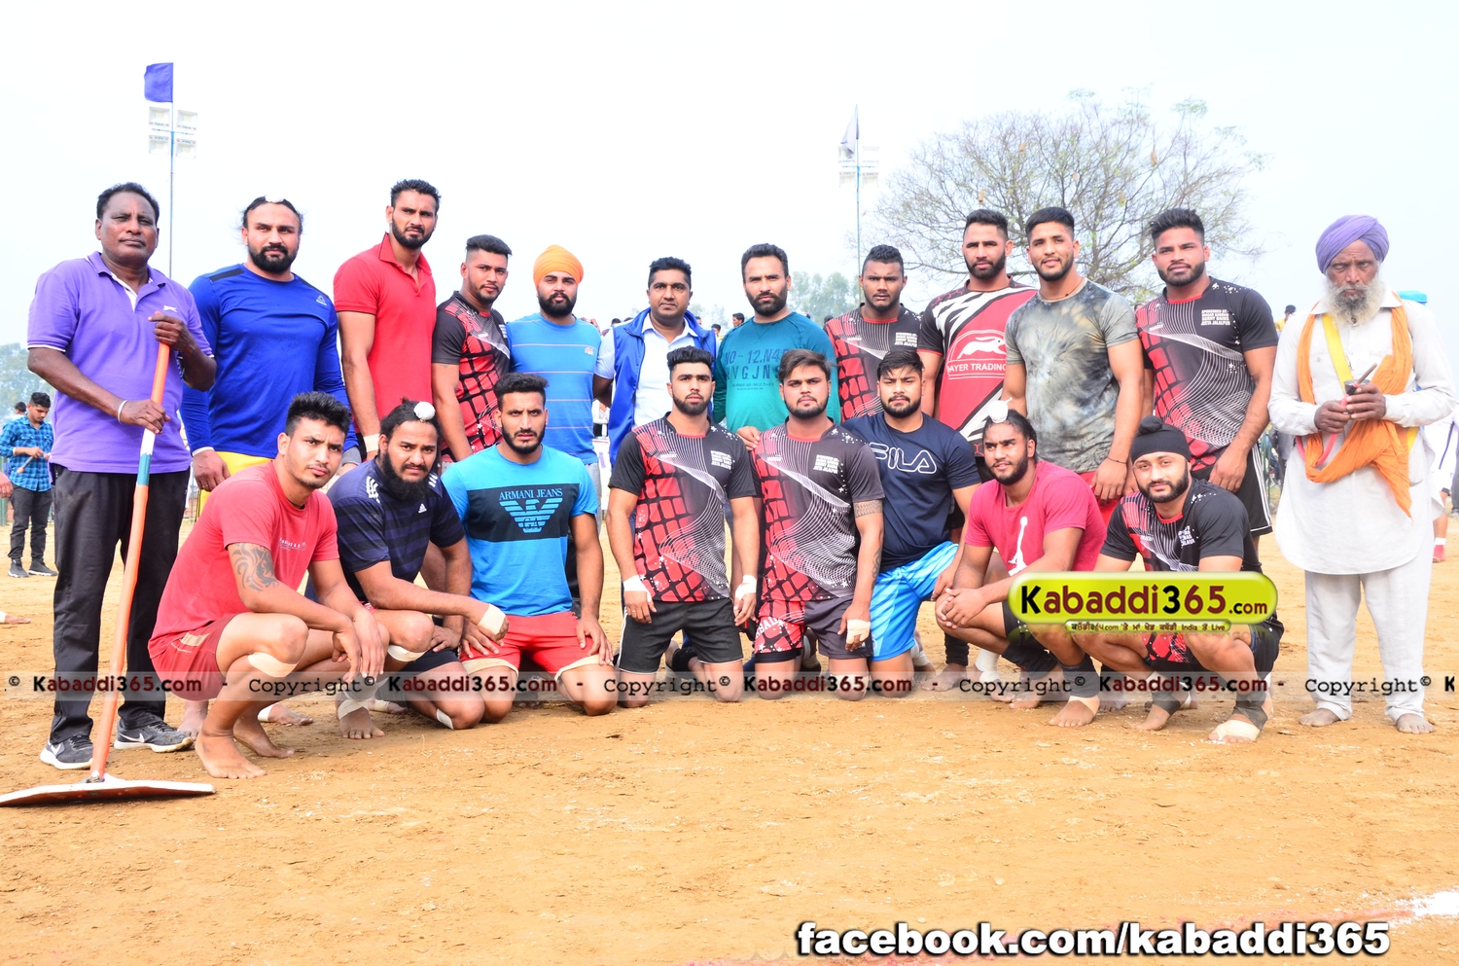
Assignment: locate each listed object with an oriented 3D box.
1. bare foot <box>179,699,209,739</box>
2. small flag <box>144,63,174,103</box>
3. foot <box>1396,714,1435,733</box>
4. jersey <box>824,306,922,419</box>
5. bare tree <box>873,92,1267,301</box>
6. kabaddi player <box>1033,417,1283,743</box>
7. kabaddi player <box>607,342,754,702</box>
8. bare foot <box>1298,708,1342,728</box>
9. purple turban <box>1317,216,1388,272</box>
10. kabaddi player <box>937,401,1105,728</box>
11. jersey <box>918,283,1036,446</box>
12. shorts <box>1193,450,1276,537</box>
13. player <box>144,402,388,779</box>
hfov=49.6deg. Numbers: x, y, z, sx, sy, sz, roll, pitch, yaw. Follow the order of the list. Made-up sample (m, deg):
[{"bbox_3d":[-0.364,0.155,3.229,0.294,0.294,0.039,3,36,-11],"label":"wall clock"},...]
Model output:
[{"bbox_3d":[-1.820,0.790,5.360,0.100,0.110,0.260,0,0,-5],"label":"bare foot"},{"bbox_3d":[-13.040,-9.140,36.000,0.670,0.930,0.150,0,0,-12],"label":"small flag"},{"bbox_3d":[2.245,0.757,5.170,0.100,0.085,0.240,0,0,14],"label":"foot"},{"bbox_3d":[0.580,-0.385,6.200,0.500,0.660,0.290,0,0,6],"label":"jersey"},{"bbox_3d":[10.700,-5.500,50.000,12.000,13.000,11.500,0,0,0],"label":"bare tree"},{"bbox_3d":[1.430,0.300,5.220,0.680,1.030,0.700,-1,0,30],"label":"kabaddi player"},{"bbox_3d":[-0.180,0.143,6.000,0.560,1.310,0.640,0,2,-9],"label":"kabaddi player"},{"bbox_3d":[2.000,0.757,5.290,0.240,0.085,0.100,0,0,-42],"label":"bare foot"},{"bbox_3d":[2.054,-0.789,5.200,0.235,0.190,0.260,0,0,20],"label":"purple turban"},{"bbox_3d":[1.038,0.260,5.620,0.540,1.090,0.680,1,2,34],"label":"kabaddi player"},{"bbox_3d":[0.974,-0.432,5.950,0.520,0.690,0.300,0,0,7],"label":"jersey"},{"bbox_3d":[1.713,-0.008,5.570,0.430,0.420,0.310,0,0,30],"label":"shorts"},{"bbox_3d":[-1.410,0.290,4.800,0.740,1.110,0.580,-1,0,37],"label":"player"}]

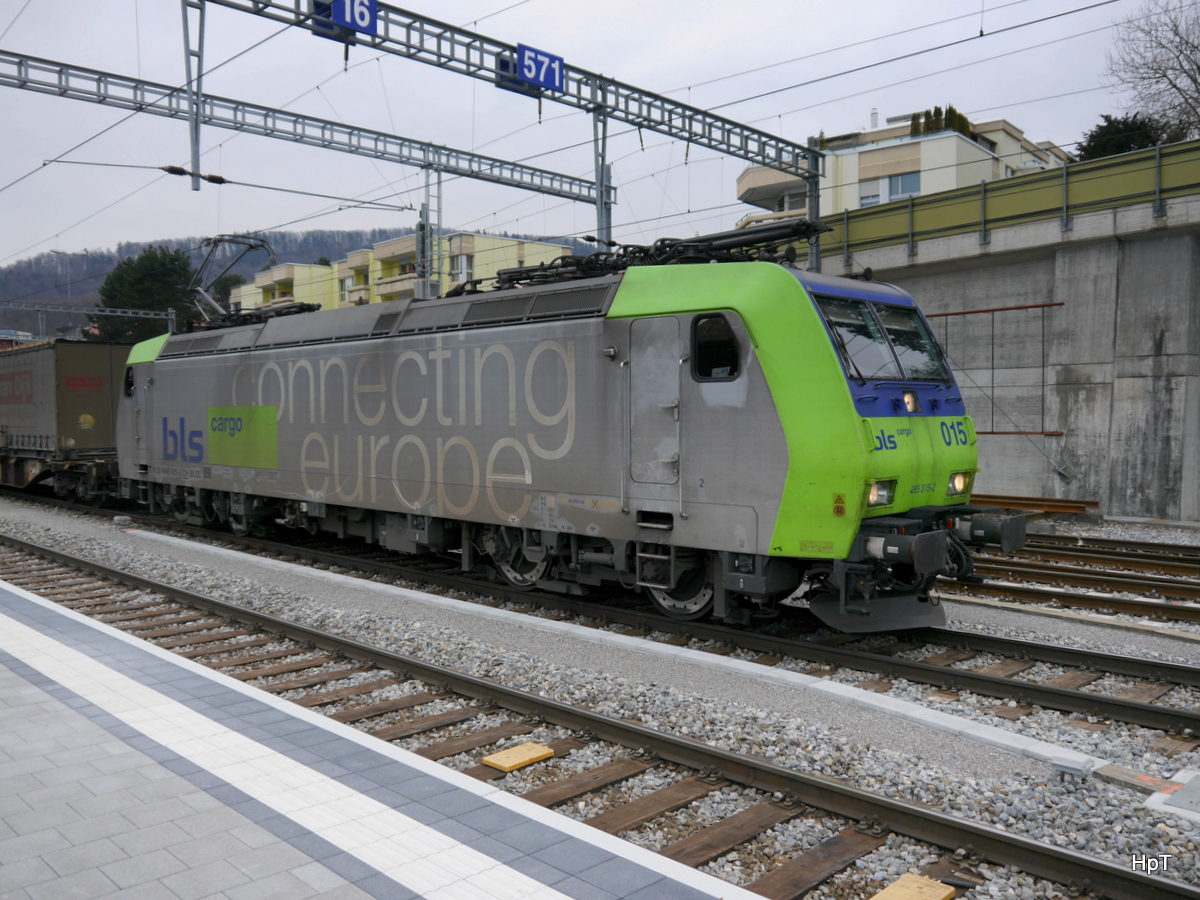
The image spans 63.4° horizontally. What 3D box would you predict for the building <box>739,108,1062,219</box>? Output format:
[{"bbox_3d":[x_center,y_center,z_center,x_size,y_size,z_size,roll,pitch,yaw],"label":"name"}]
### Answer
[{"bbox_3d":[18.896,-12.387,57.821,16.000,14.000,18.000,2,3,39],"label":"building"}]

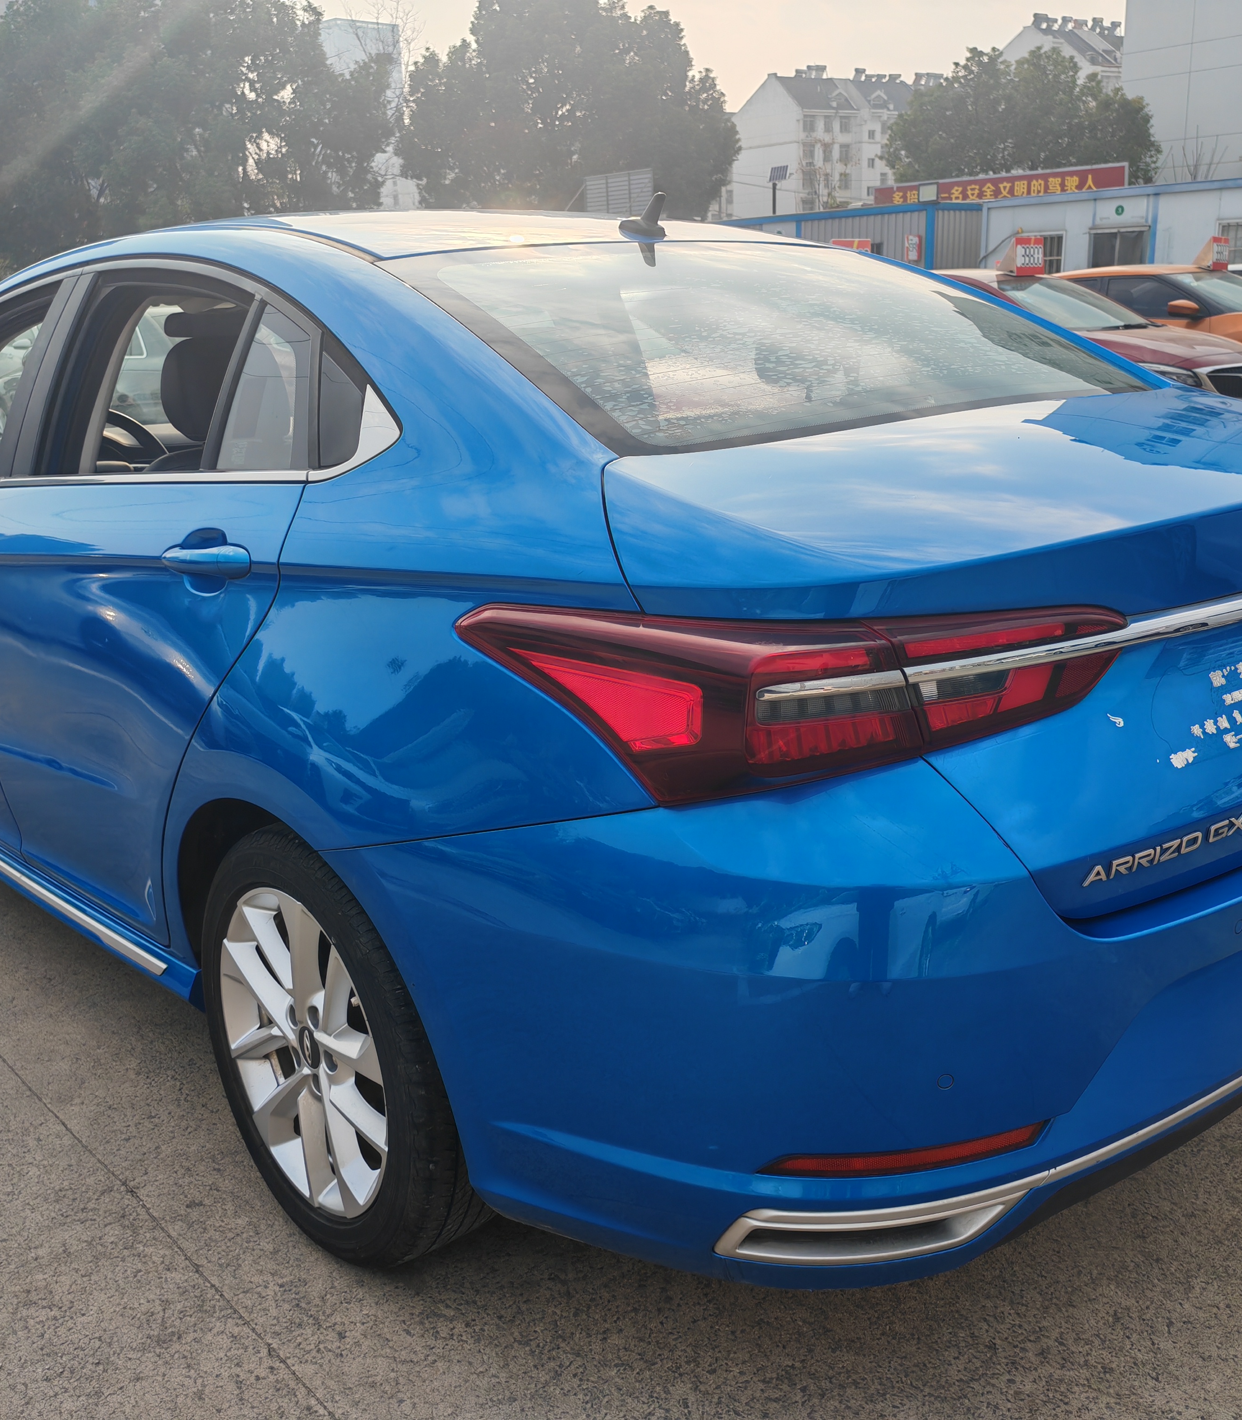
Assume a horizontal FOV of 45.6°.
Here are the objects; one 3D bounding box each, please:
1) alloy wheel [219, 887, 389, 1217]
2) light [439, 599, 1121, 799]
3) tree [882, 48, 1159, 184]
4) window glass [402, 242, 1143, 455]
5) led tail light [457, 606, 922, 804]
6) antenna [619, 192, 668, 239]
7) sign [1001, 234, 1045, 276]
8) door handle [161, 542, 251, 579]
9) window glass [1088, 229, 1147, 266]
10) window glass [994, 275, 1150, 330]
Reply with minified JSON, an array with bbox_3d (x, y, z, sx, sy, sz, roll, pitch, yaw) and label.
[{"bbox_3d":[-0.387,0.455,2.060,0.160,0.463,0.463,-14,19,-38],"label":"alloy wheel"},{"bbox_3d":[0.175,-0.038,1.534,0.520,0.190,0.470,-13,19,-38],"label":"light"},{"bbox_3d":[10.837,-14.082,40.000,7.100,7.400,6.800,2,16,14],"label":"tree"},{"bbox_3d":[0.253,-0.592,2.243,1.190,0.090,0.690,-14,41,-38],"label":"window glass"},{"bbox_3d":[0.055,-0.032,1.493,0.250,0.170,0.440,-14,19,-38],"label":"led tail light"},{"bbox_3d":[0.038,-0.812,2.438,0.055,0.075,0.125,-14,20,-38],"label":"antenna"},{"bbox_3d":[3.364,-3.825,12.467,0.395,0.290,0.220,-14,19,-37],"label":"sign"},{"bbox_3d":[-0.532,-0.190,1.892,0.050,0.045,0.245,-14,16,-38],"label":"door handle"},{"bbox_3d":[8.474,-7.661,25.270,0.060,1.100,1.302,-10,18,-28],"label":"window glass"},{"bbox_3d":[3.626,-3.349,11.928,1.350,0.160,0.920,-14,46,-37],"label":"window glass"}]

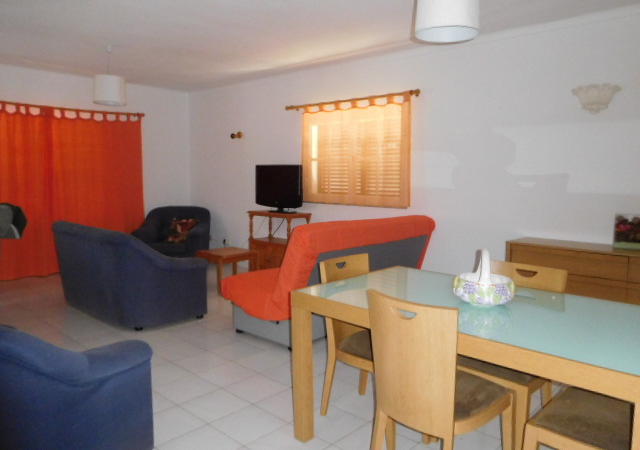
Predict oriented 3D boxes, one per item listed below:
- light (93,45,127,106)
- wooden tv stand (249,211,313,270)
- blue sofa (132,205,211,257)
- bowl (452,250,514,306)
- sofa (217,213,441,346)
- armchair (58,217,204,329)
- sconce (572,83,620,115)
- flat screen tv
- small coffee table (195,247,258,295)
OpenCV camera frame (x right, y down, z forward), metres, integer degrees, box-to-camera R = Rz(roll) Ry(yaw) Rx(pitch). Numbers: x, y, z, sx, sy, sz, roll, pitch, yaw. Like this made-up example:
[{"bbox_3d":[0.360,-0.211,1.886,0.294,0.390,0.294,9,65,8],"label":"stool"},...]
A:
[{"bbox_3d":[-2.173,-1.535,4.799,0.345,0.635,0.345,6,8,42],"label":"light"},{"bbox_3d":[-0.502,0.278,5.950,0.820,0.855,0.430,6,8,42],"label":"wooden tv stand"},{"bbox_3d":[-2.090,0.192,6.550,0.930,0.870,0.860,0,6,-3],"label":"blue sofa"},{"bbox_3d":[0.757,0.235,2.111,0.280,0.253,0.260,3,6,20],"label":"bowl"},{"bbox_3d":[0.144,0.401,4.280,1.170,0.975,1.780,6,8,42],"label":"sofa"},{"bbox_3d":[-1.836,0.417,4.507,0.830,0.860,1.420,-6,9,-45],"label":"armchair"},{"bbox_3d":[2.171,-0.999,3.644,0.315,0.210,0.160,6,8,42],"label":"sconce"},{"bbox_3d":[-0.508,-0.441,5.830,0.820,0.600,0.210,6,8,42],"label":"flat screen tv"},{"bbox_3d":[-1.103,0.533,5.505,0.570,0.430,0.550,6,8,42],"label":"small coffee table"}]

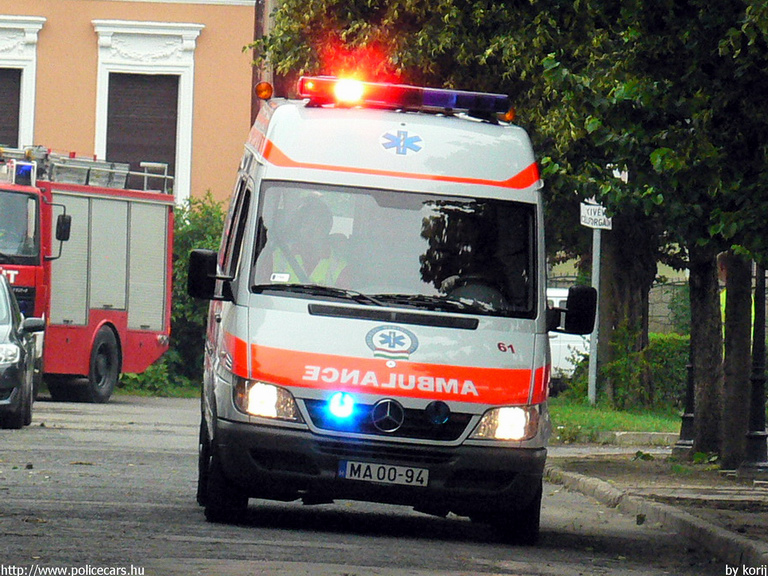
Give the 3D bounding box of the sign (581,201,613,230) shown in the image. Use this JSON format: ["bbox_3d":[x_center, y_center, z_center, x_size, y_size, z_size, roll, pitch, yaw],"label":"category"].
[{"bbox_3d":[2.519,-0.848,60.500,0.400,0.270,0.030,5,0,3],"label":"sign"}]

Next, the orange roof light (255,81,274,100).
[{"bbox_3d":[-0.784,-1.297,33.500,0.120,0.120,0.100,5,0,-3],"label":"orange roof light"}]

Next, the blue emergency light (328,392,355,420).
[{"bbox_3d":[-0.246,0.686,29.550,0.138,0.138,0.080,5,0,-3],"label":"blue emergency light"}]

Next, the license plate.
[{"bbox_3d":[-0.001,1.072,29.450,0.520,0.110,0.015,5,-6,-3],"label":"license plate"}]

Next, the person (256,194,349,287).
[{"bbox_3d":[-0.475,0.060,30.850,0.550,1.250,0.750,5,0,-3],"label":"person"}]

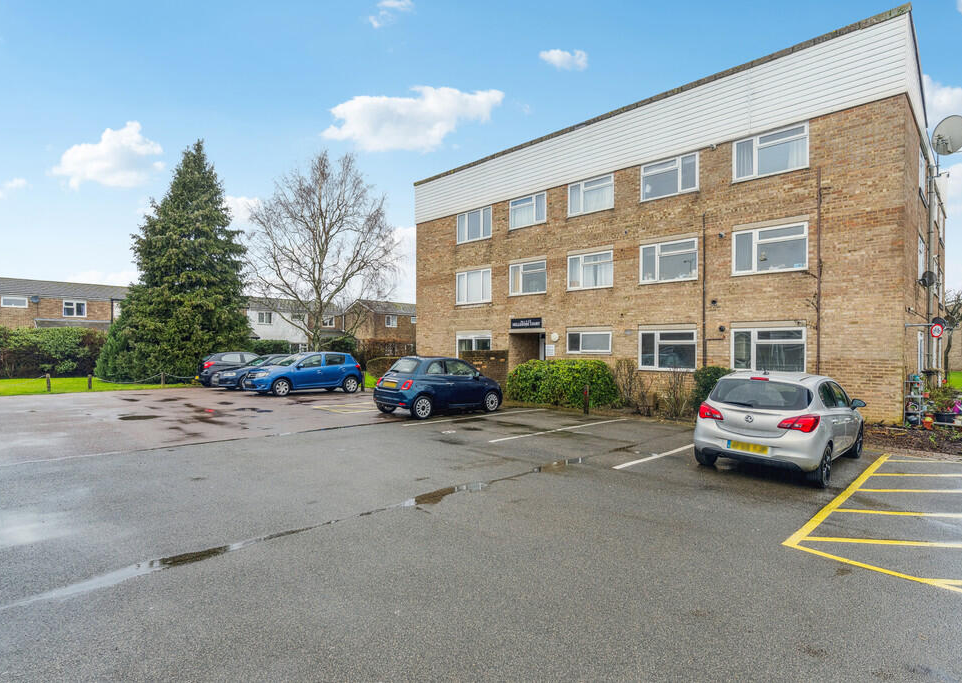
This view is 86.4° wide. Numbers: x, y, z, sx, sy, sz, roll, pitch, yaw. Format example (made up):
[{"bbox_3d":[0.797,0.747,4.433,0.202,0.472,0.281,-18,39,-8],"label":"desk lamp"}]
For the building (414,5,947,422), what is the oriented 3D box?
[{"bbox_3d":[7.985,-2.650,21.669,14.000,8.900,17.000,0,0,-45],"label":"building"}]

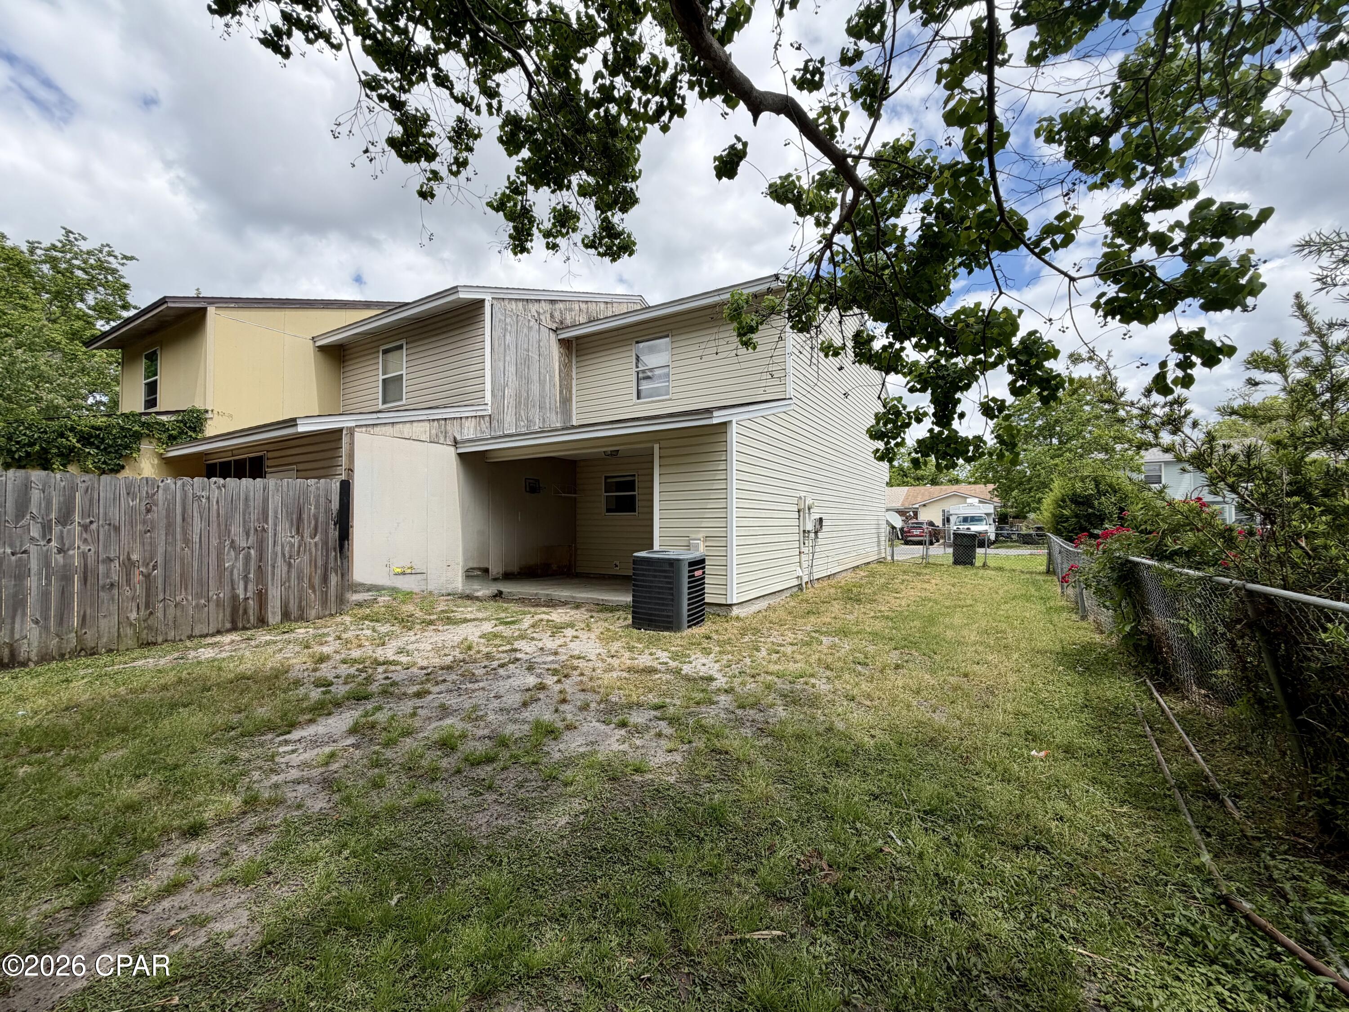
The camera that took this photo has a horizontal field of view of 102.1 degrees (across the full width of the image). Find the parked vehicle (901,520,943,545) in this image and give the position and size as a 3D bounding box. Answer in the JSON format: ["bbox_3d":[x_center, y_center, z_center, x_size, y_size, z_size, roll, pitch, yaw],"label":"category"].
[{"bbox_3d":[17.700,1.900,38.900,1.850,1.690,4.600,-1,-2,31],"label":"parked vehicle"}]

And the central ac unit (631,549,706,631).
[{"bbox_3d":[-0.062,1.065,6.900,0.735,0.890,0.735,-1,-2,31],"label":"central ac unit"}]

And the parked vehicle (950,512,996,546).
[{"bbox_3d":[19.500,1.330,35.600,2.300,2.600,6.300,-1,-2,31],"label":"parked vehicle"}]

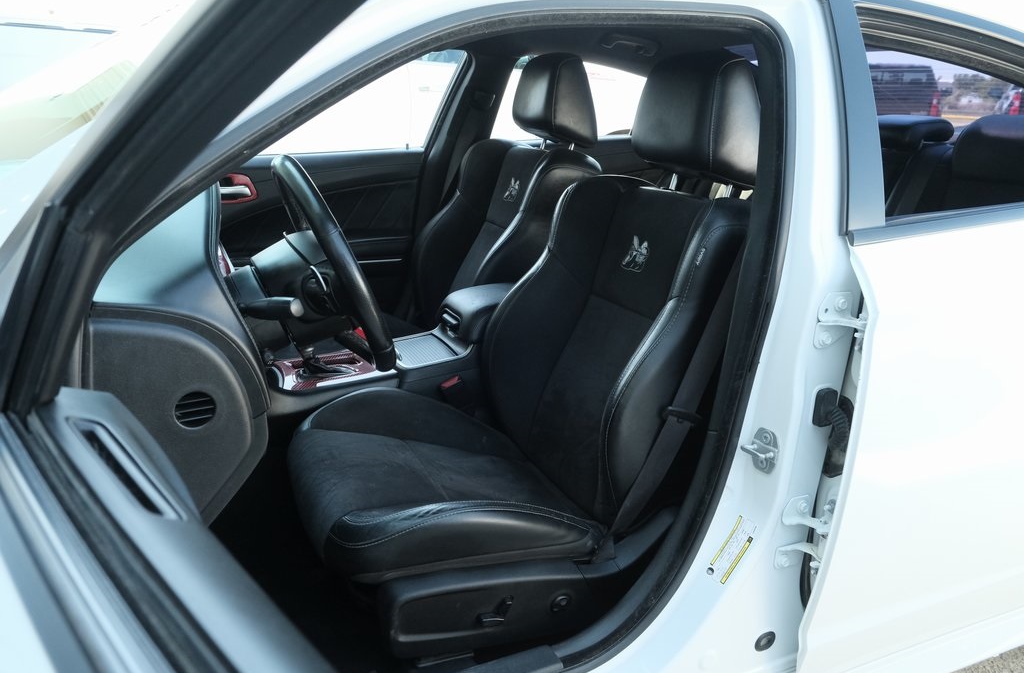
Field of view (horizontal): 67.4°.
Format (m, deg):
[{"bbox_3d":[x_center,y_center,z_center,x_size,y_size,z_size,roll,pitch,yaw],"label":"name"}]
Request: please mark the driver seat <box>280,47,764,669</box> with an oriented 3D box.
[{"bbox_3d":[0.019,-0.034,1.388,0.880,0.900,0.570,-10,22,-21],"label":"driver seat"}]

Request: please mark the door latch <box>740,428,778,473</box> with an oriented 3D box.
[{"bbox_3d":[0.348,0.160,1.079,0.034,0.078,0.050,-15,24,-33],"label":"door latch"}]

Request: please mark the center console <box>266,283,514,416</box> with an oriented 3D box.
[{"bbox_3d":[-0.185,0.021,1.745,0.790,0.270,0.250,-10,22,-21],"label":"center console"}]

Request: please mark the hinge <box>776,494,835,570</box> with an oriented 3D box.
[{"bbox_3d":[0.439,0.292,1.144,0.075,0.097,0.057,-10,22,-21],"label":"hinge"}]

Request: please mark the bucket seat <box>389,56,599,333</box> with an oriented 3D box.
[{"bbox_3d":[-0.210,-0.275,2.058,0.880,0.900,0.570,-10,22,-21],"label":"bucket seat"}]

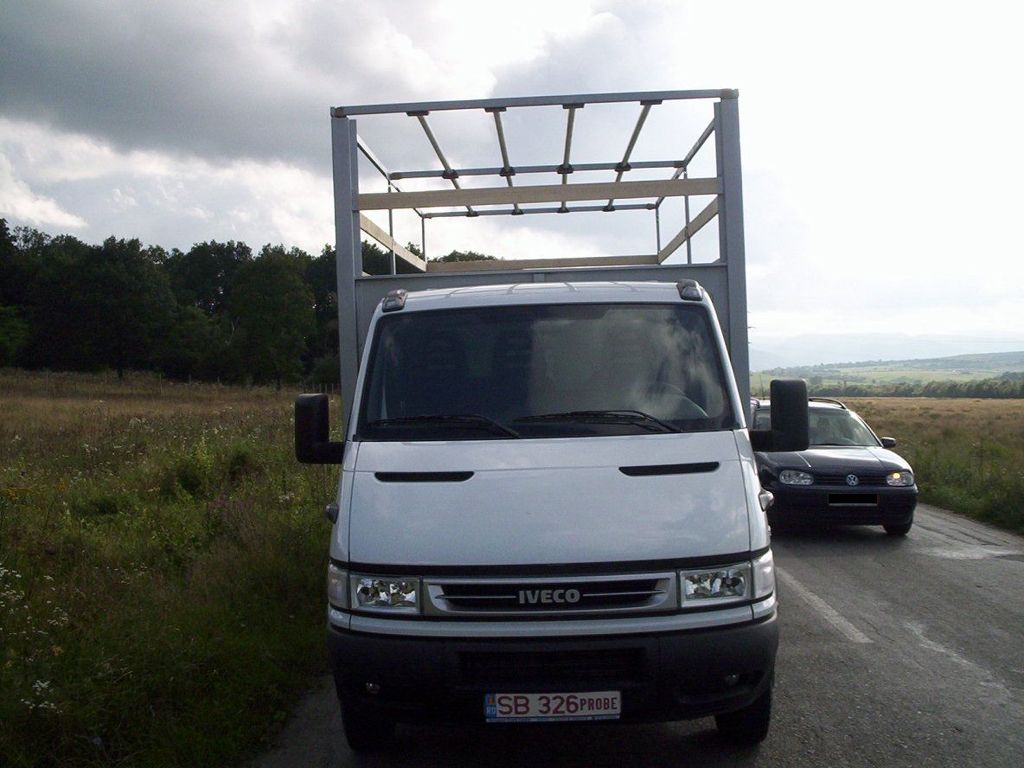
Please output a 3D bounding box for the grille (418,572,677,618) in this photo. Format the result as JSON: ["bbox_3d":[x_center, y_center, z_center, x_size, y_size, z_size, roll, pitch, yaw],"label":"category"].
[{"bbox_3d":[0.149,0.839,4.480,1.000,0.155,0.100,-2,1,2],"label":"grille"}]

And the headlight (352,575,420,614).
[{"bbox_3d":[-0.517,0.867,4.630,0.285,0.160,0.140,-2,1,2],"label":"headlight"}]

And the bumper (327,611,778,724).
[{"bbox_3d":[0.155,1.145,4.620,1.920,0.370,0.500,-2,1,2],"label":"bumper"}]

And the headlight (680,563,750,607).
[{"bbox_3d":[0.829,0.817,4.580,0.285,0.160,0.140,-2,1,2],"label":"headlight"}]

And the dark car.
[{"bbox_3d":[3.560,0.950,14.000,1.770,1.490,4.400,-1,1,0],"label":"dark car"}]

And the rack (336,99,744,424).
[{"bbox_3d":[0.245,-0.585,8.620,2.270,2.100,4.600,-2,1,2],"label":"rack"}]

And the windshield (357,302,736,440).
[{"bbox_3d":[0.160,-0.070,5.290,1.720,0.790,0.170,-2,-39,2],"label":"windshield"}]

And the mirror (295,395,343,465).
[{"bbox_3d":[-0.919,0.218,5.380,0.250,0.340,0.150,-2,1,2],"label":"mirror"}]

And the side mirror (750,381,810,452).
[{"bbox_3d":[1.261,0.148,5.300,0.270,0.340,0.150,-2,1,2],"label":"side mirror"}]

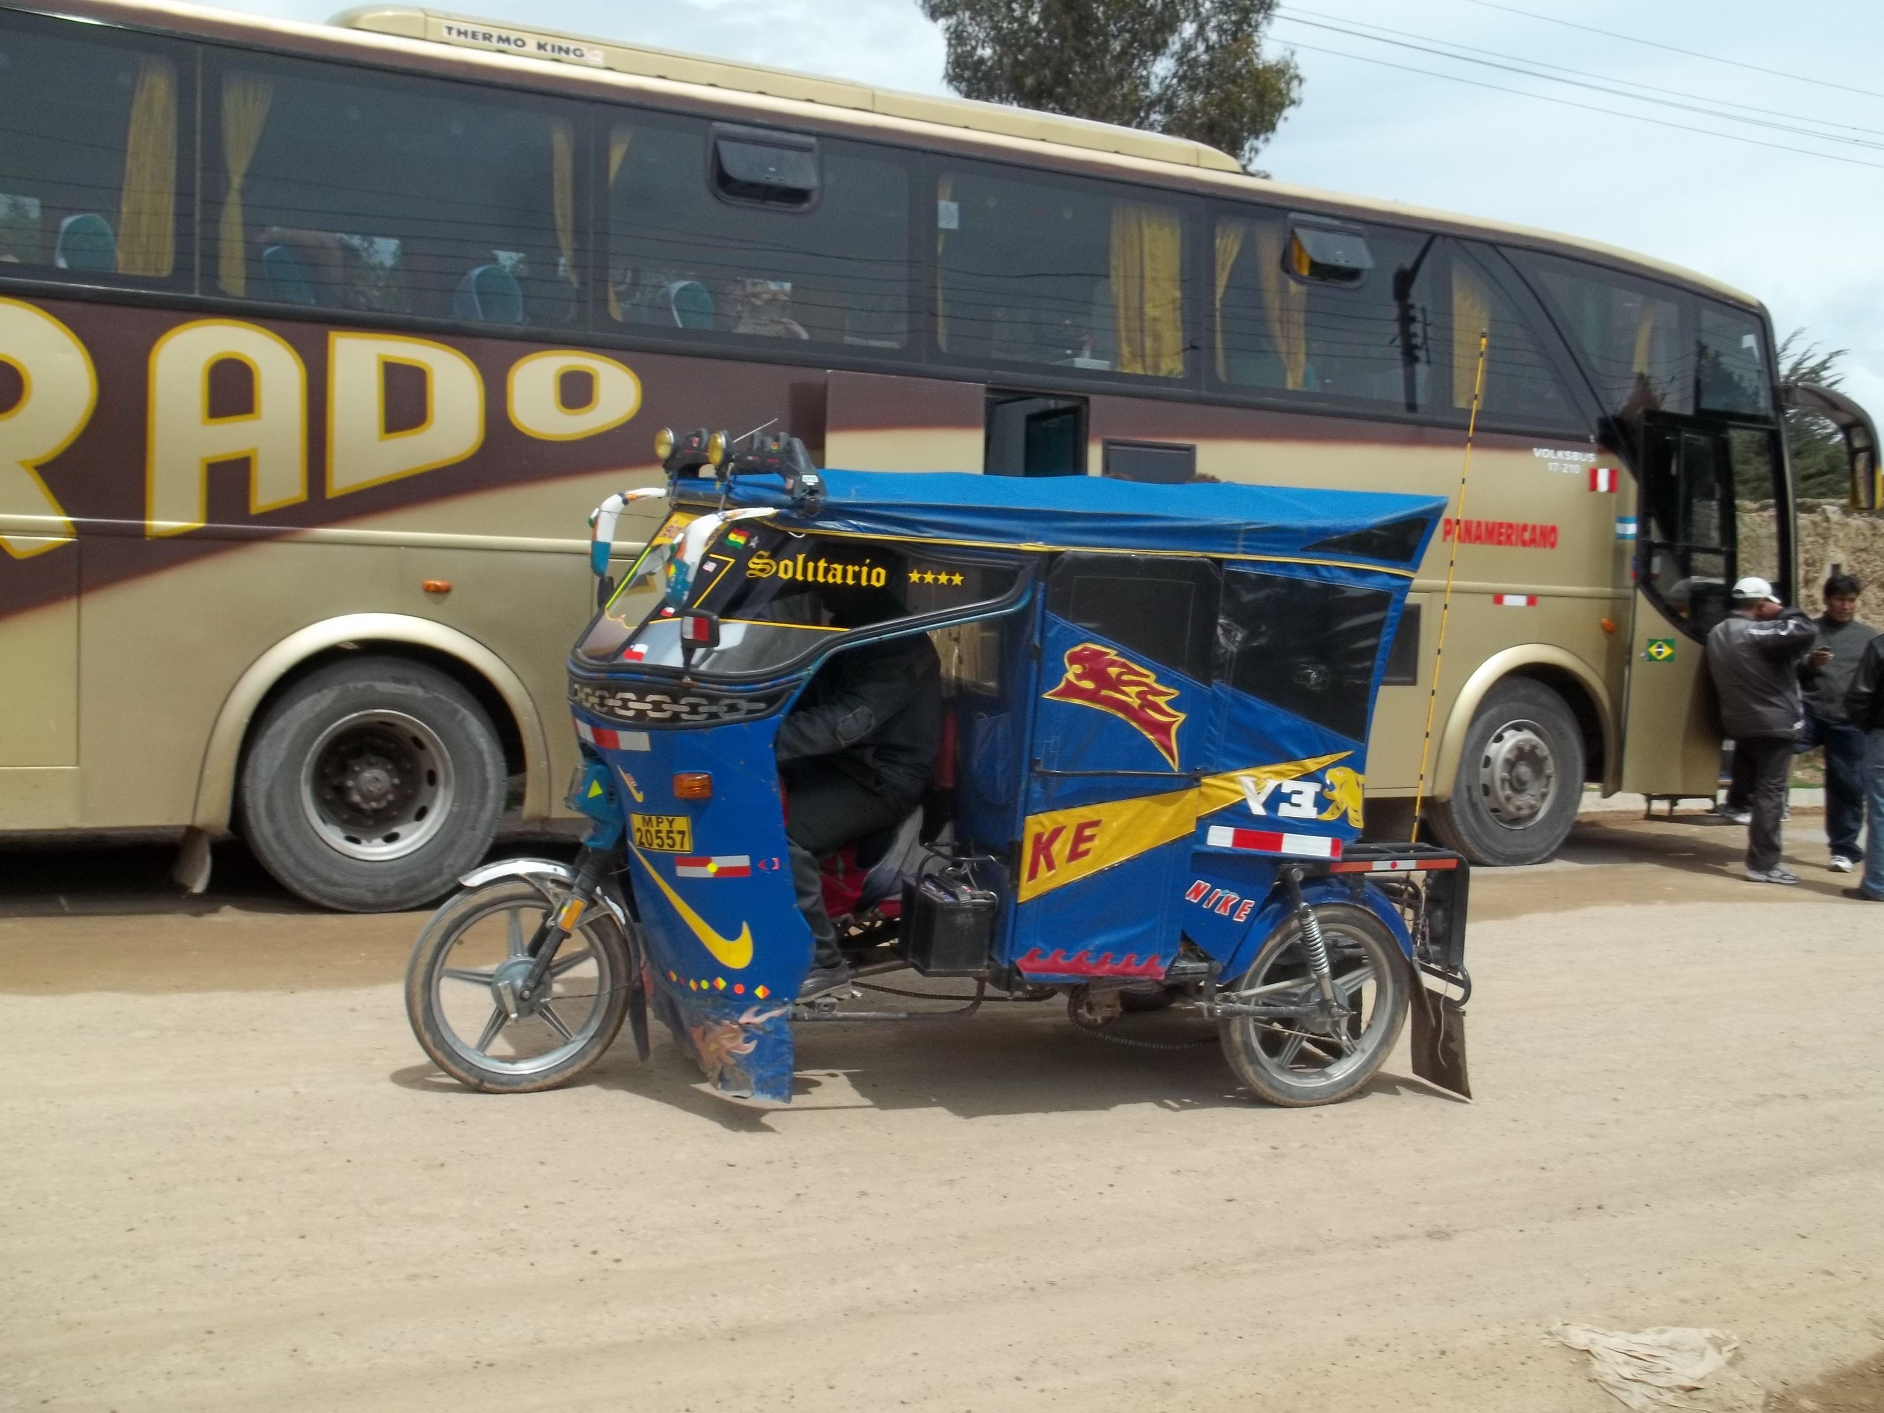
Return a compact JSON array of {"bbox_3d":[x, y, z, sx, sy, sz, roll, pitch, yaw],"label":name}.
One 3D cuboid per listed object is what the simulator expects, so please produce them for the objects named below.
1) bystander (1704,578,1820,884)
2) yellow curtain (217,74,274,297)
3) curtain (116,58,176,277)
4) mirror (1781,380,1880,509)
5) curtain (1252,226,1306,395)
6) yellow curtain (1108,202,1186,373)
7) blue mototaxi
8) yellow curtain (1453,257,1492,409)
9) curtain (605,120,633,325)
[{"bbox_3d":[4.432,0.131,9.700,0.480,1.640,0.500,0,3,-25],"label":"bystander"},{"bbox_3d":[-2.674,-2.007,6.899,0.206,0.867,0.110,0,3,-26],"label":"yellow curtain"},{"bbox_3d":[-2.991,-2.029,6.746,0.207,0.837,0.110,0,3,-26],"label":"curtain"},{"bbox_3d":[5.276,-1.549,10.649,0.480,0.780,0.300,0,3,-26],"label":"mirror"},{"bbox_3d":[1.687,-2.007,8.989,0.348,0.853,0.110,0,3,-26],"label":"curtain"},{"bbox_3d":[0.989,-2.014,8.654,0.414,0.857,0.110,0,3,-26],"label":"yellow curtain"},{"bbox_3d":[0.005,0.161,5.097,2.930,1.770,1.230,1,3,-23],"label":"blue mototaxi"},{"bbox_3d":[2.812,-1.980,9.530,0.271,0.809,0.110,0,3,-26],"label":"yellow curtain"},{"bbox_3d":[-1.360,-2.030,7.527,0.159,0.846,0.110,0,3,-26],"label":"curtain"}]

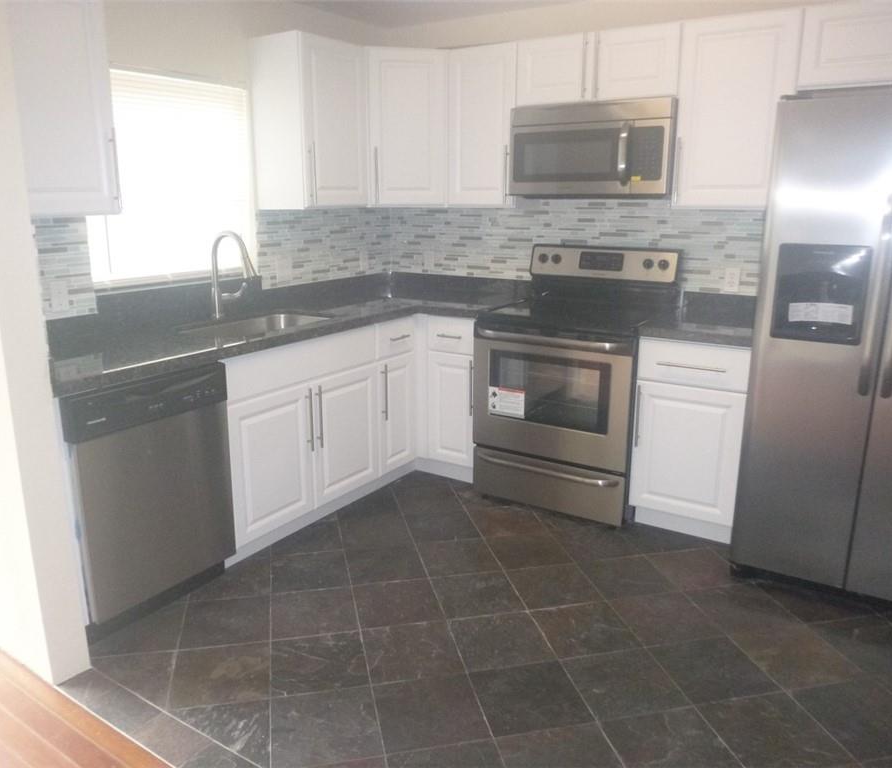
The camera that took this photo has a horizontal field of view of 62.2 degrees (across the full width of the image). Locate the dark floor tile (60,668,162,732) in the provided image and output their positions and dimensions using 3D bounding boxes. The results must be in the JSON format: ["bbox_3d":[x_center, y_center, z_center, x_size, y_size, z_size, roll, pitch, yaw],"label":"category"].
[{"bbox_3d":[-0.997,0.941,2.198,0.375,0.012,0.105,9,16,33],"label":"dark floor tile"}]

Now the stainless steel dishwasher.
[{"bbox_3d":[-1.218,0.336,2.717,0.600,0.818,0.607,9,16,31],"label":"stainless steel dishwasher"}]

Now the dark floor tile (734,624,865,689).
[{"bbox_3d":[1.132,0.884,2.387,0.298,0.010,0.298,-3,14,-12],"label":"dark floor tile"}]

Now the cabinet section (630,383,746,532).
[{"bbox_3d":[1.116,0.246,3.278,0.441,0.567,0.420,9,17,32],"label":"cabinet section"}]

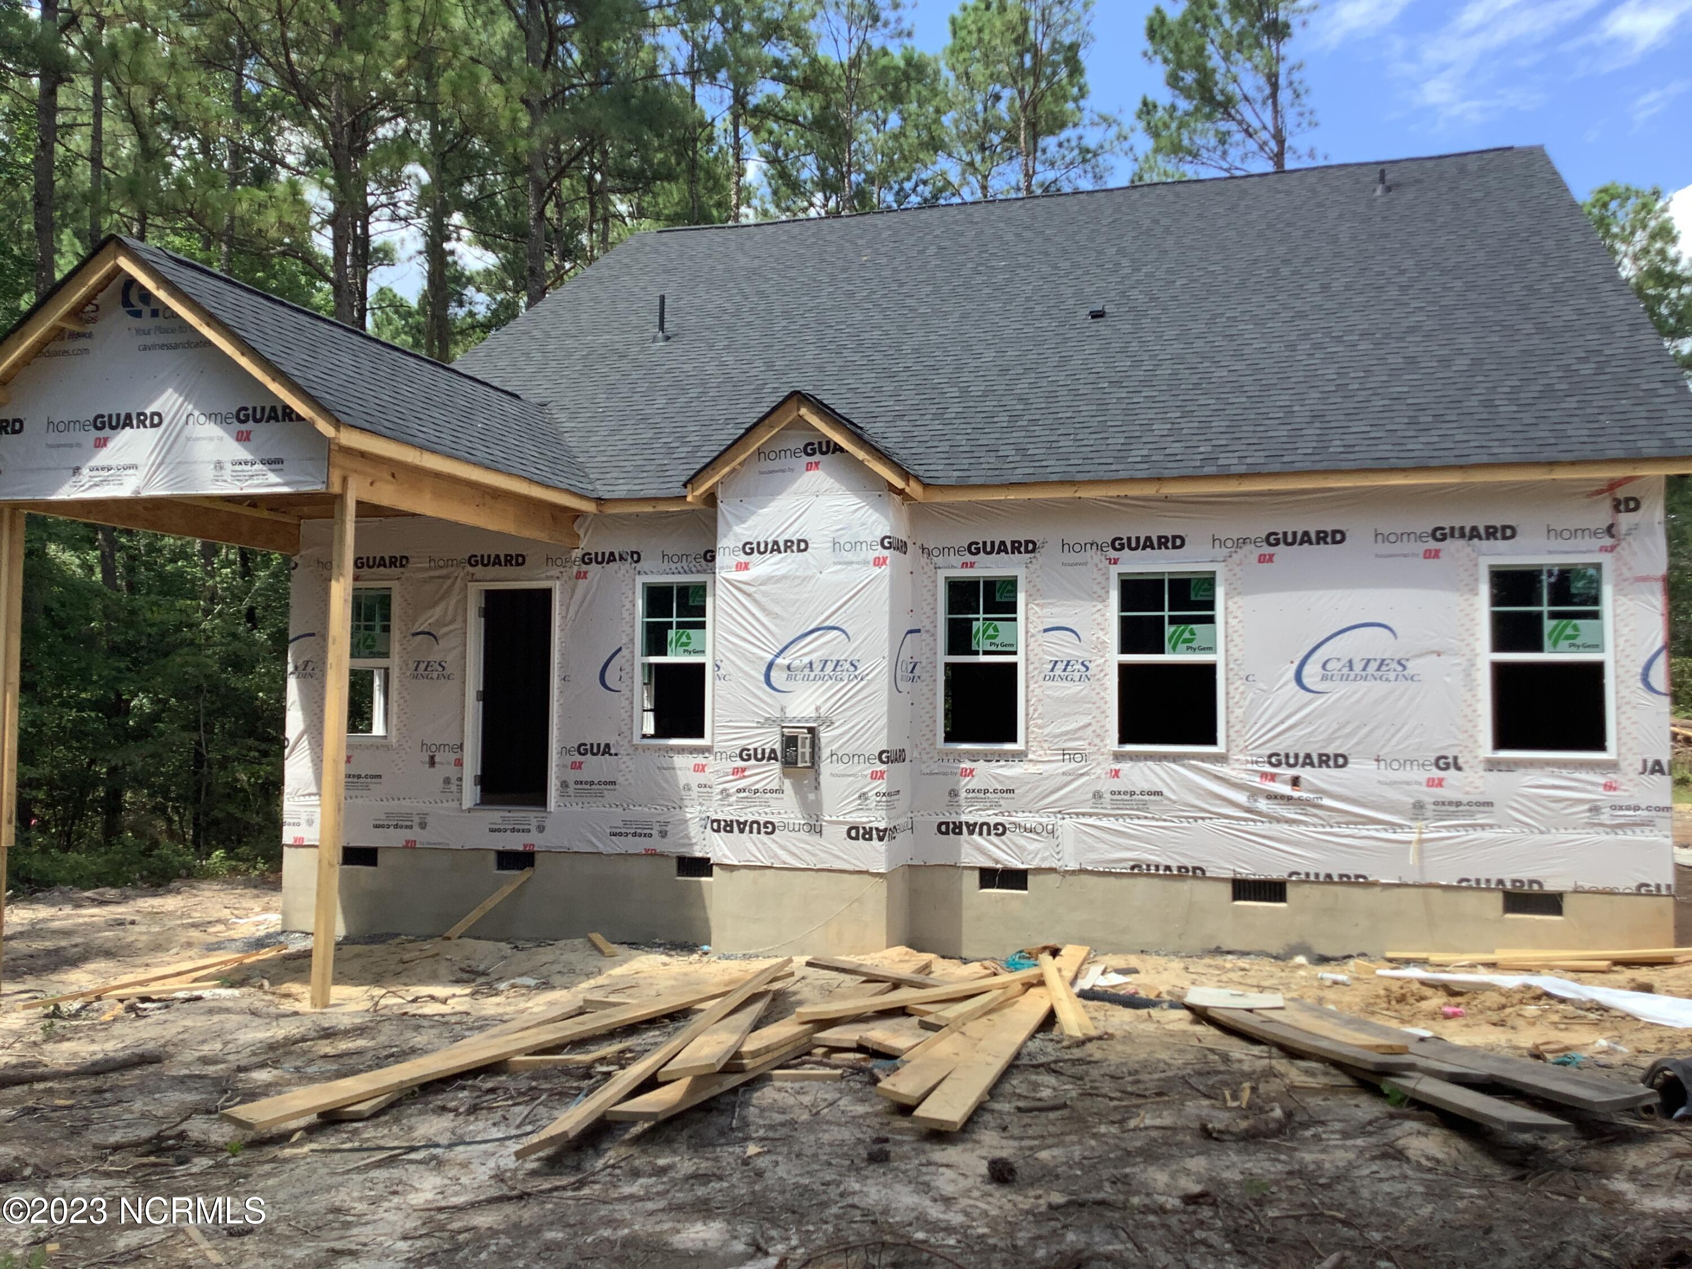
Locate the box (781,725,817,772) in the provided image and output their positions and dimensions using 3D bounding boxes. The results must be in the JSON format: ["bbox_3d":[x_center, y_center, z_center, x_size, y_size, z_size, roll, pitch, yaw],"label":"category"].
[{"bbox_3d":[-0.372,0.929,12.433,0.321,0.378,0.120,-1,-4,17],"label":"box"}]

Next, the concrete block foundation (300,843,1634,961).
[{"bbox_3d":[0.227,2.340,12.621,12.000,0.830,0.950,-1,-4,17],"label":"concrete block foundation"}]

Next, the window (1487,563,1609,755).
[{"bbox_3d":[5.296,0.170,11.447,0.919,1.519,0.100,-1,-4,17],"label":"window"}]

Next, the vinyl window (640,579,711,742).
[{"bbox_3d":[-1.532,0.230,13.598,0.761,1.519,0.100,-1,-4,17],"label":"vinyl window"}]

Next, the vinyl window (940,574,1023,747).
[{"bbox_3d":[1.145,0.206,12.755,0.752,1.519,0.100,-1,-4,17],"label":"vinyl window"}]

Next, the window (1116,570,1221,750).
[{"bbox_3d":[2.614,0.193,12.292,0.915,1.519,0.100,-1,-4,17],"label":"window"}]

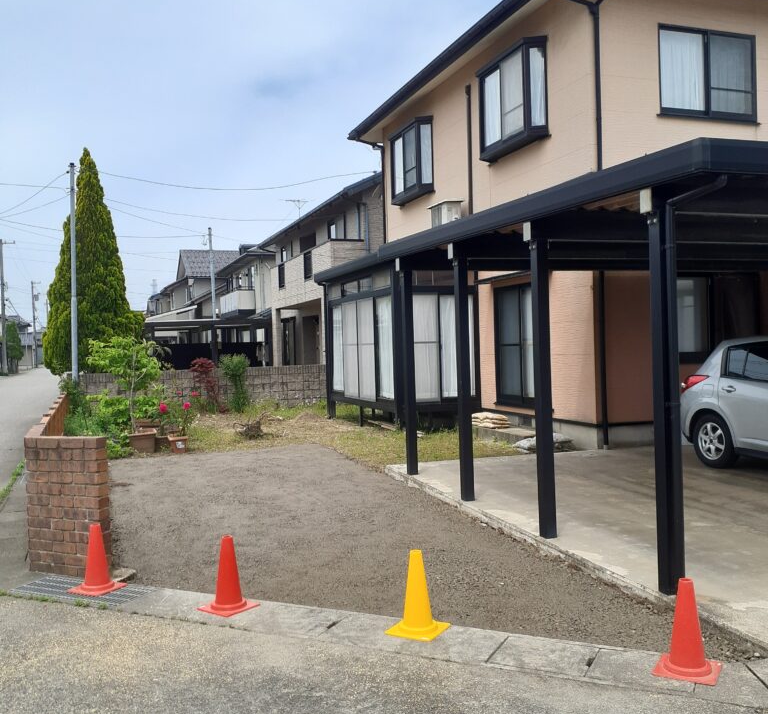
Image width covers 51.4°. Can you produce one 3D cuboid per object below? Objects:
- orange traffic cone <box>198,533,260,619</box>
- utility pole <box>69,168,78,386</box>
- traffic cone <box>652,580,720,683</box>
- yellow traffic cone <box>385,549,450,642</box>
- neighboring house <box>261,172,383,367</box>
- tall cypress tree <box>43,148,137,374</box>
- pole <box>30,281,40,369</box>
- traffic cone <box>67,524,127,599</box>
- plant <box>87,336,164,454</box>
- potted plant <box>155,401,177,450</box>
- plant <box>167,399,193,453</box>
[{"bbox_3d":[-1.007,1.387,5.157,0.287,0.455,0.287,-1,1,38],"label":"orange traffic cone"},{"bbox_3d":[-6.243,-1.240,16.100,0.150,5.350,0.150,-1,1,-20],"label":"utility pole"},{"bbox_3d":[1.526,1.345,4.016,0.288,0.450,0.288,-1,1,29],"label":"traffic cone"},{"bbox_3d":[0.195,1.359,4.656,0.287,0.455,0.287,-1,1,28],"label":"yellow traffic cone"},{"bbox_3d":[0.533,-2.874,29.860,8.300,7.500,12.500,-2,1,-20],"label":"neighboring house"},{"bbox_3d":[-6.950,-1.909,19.000,2.400,6.050,2.400,-2,1,-20],"label":"tall cypress tree"},{"bbox_3d":[-41.744,-3.870,96.000,1.050,10.400,0.600,-2,1,-20],"label":"pole"},{"bbox_3d":[-2.039,1.418,5.671,0.288,0.450,0.288,-1,1,25],"label":"traffic cone"},{"bbox_3d":[-3.820,0.571,11.850,1.100,1.700,1.000,-2,1,-18],"label":"plant"},{"bbox_3d":[-3.310,1.038,12.100,0.340,0.720,0.340,-2,1,-15],"label":"potted plant"},{"bbox_3d":[-2.990,1.020,11.700,0.380,0.790,0.370,-2,1,-20],"label":"plant"}]

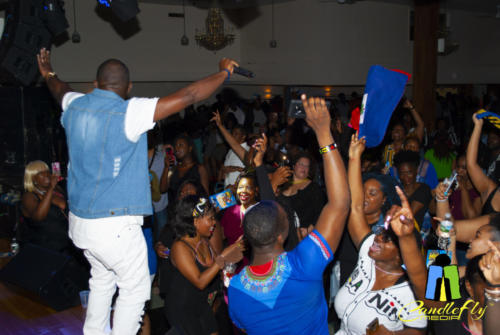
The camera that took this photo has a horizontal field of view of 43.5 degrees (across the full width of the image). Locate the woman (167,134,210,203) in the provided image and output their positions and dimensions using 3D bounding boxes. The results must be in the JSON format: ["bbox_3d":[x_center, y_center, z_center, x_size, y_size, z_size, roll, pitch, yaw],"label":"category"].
[{"bbox_3d":[-0.630,0.530,6.270,0.500,1.680,0.450,5,10,33],"label":"woman"}]

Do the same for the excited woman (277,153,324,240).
[{"bbox_3d":[0.500,0.700,5.810,0.520,1.650,0.420,5,9,30],"label":"excited woman"}]

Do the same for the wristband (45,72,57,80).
[{"bbox_3d":[-1.147,-0.523,3.600,0.070,0.062,0.020,-30,50,-1],"label":"wristband"}]

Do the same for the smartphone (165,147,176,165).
[{"bbox_3d":[-0.749,-0.113,5.900,0.078,0.155,0.012,-16,3,22],"label":"smartphone"}]

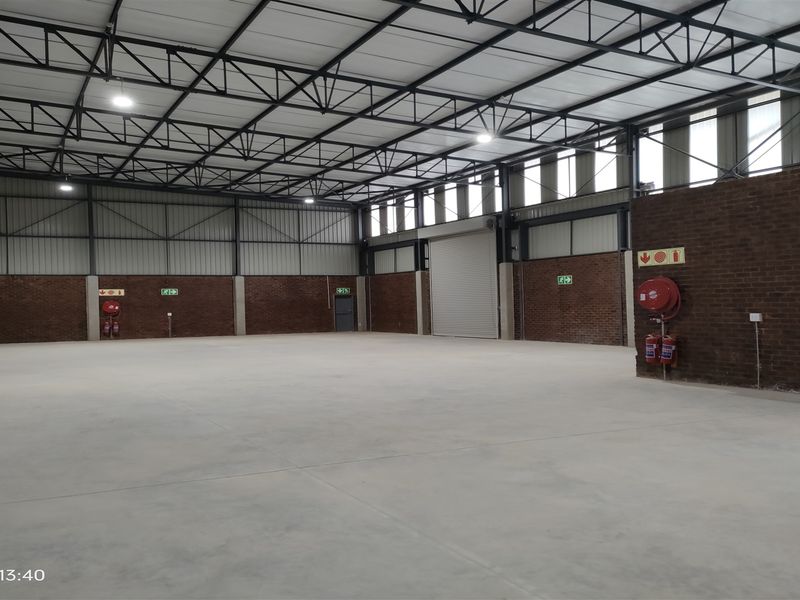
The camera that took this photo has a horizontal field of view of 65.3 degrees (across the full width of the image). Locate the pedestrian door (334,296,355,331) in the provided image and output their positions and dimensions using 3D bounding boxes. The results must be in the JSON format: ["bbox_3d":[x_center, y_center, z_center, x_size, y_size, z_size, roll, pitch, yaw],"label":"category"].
[{"bbox_3d":[-3.158,0.805,35.800,1.000,2.050,0.100,-1,0,-28],"label":"pedestrian door"}]

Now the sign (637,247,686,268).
[{"bbox_3d":[4.938,-0.795,11.800,0.015,0.290,0.940,-1,0,-33],"label":"sign"}]

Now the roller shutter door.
[{"bbox_3d":[2.764,-0.602,28.000,0.150,4.450,4.500,-1,0,-33],"label":"roller shutter door"}]

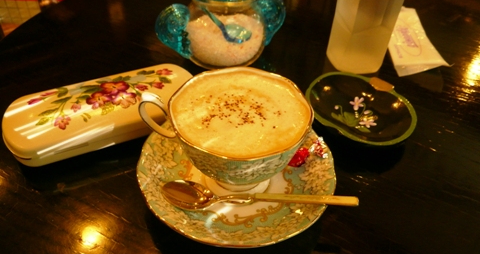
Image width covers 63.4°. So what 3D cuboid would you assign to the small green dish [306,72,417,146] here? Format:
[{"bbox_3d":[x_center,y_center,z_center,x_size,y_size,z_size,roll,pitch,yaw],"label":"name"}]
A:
[{"bbox_3d":[0.108,-0.015,0.354,0.099,0.017,0.092,34,51,29],"label":"small green dish"}]

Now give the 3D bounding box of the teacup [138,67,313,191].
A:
[{"bbox_3d":[-0.011,0.010,0.280,0.118,0.067,0.096,2,43,-1],"label":"teacup"}]

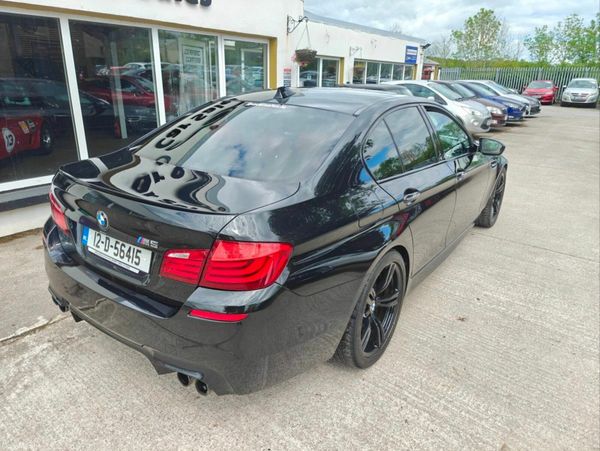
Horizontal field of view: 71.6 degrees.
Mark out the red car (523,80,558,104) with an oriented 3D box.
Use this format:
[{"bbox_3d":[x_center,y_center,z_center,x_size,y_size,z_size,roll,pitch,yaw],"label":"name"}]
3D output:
[{"bbox_3d":[16.050,-8.930,27.900,1.770,1.450,4.250,13,23,29],"label":"red car"}]

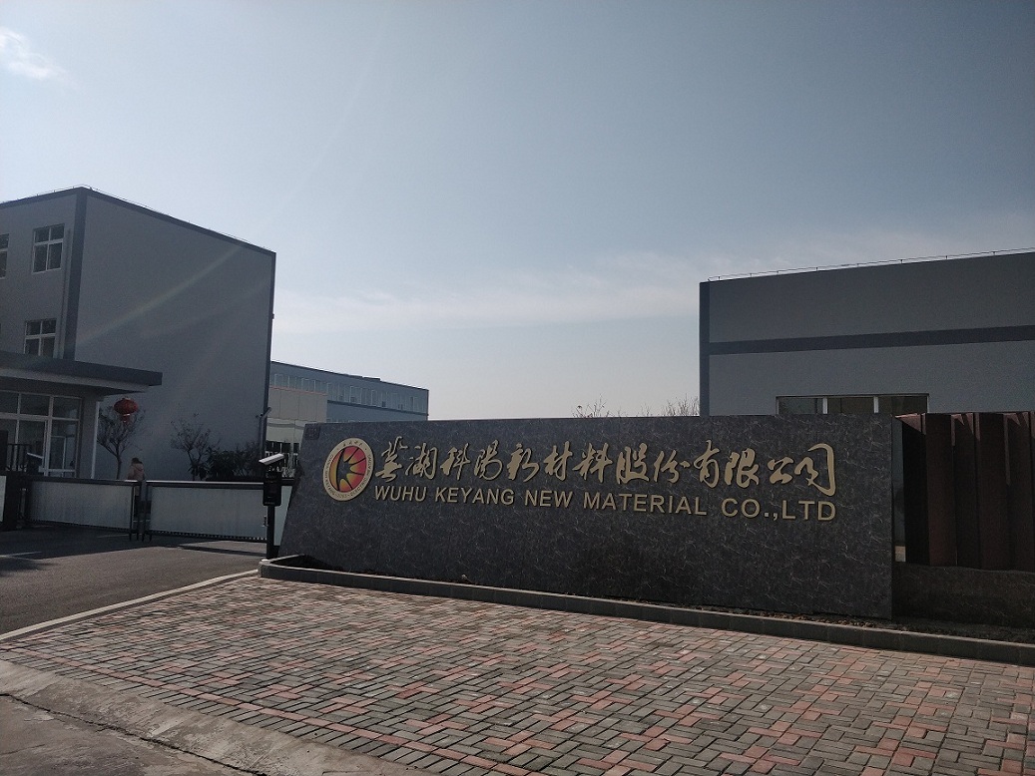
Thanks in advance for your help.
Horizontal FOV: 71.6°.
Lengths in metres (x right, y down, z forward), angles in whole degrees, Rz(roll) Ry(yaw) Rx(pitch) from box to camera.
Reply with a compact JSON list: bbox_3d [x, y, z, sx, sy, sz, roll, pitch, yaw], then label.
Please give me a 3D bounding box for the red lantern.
[{"bbox_3d":[-9.775,0.560,17.900,0.560,0.630,0.560,-4,-8,45],"label":"red lantern"}]

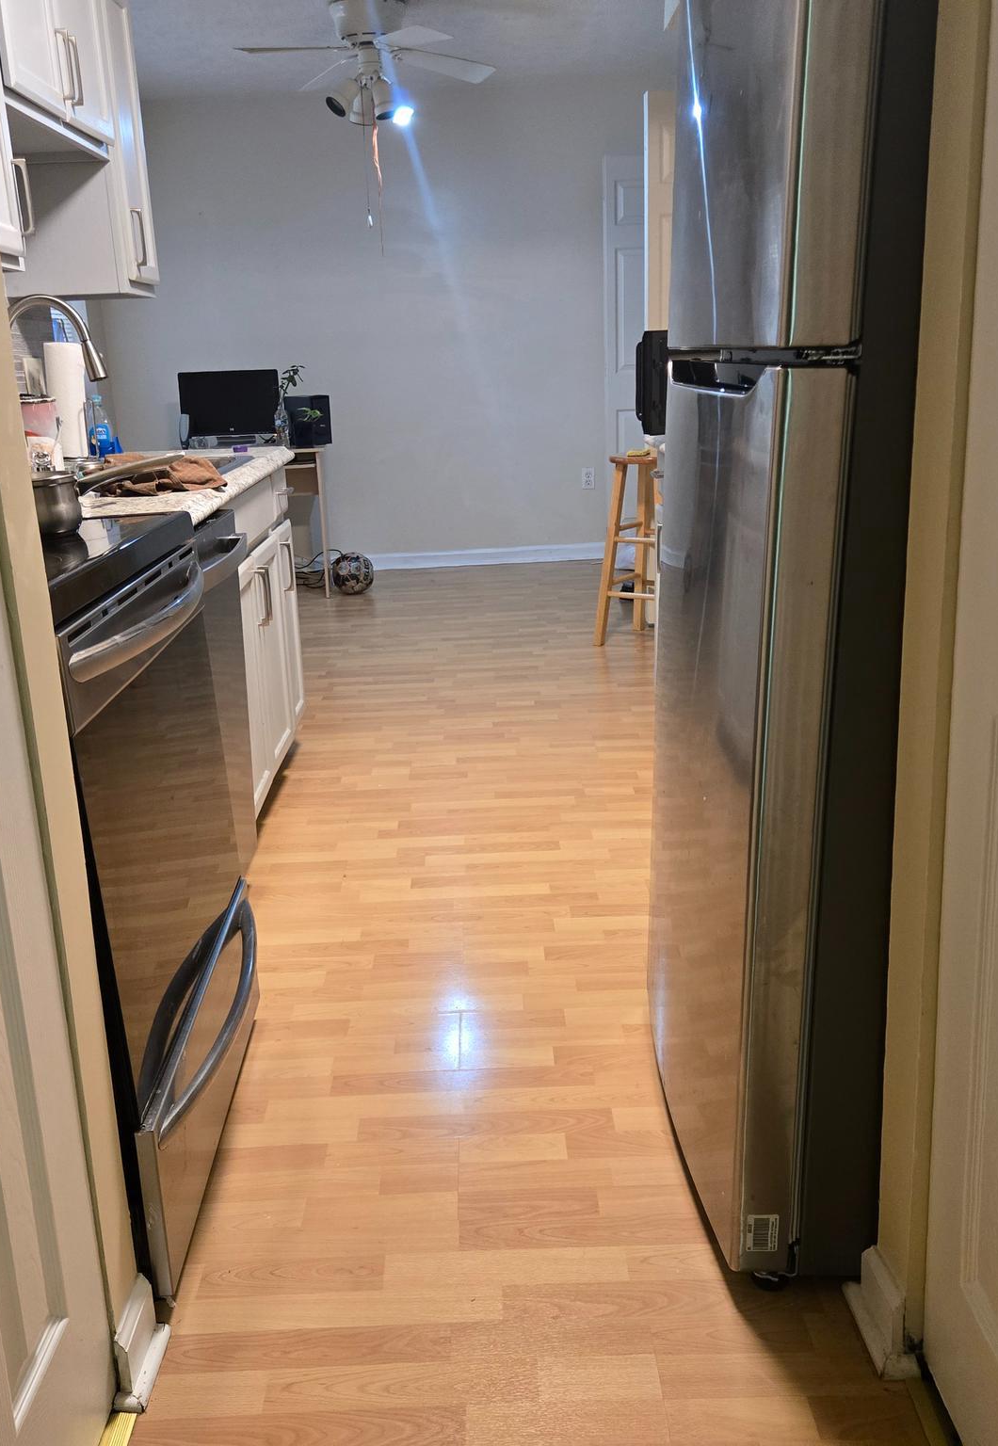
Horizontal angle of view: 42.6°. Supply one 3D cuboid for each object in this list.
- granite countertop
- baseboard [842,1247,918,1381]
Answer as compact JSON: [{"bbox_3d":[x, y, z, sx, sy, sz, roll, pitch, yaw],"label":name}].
[{"bbox_3d":[-0.896,-0.551,3.007,0.640,0.040,1.620,-3,16,-2],"label":"granite countertop"},{"bbox_3d":[0.457,0.696,1.536,0.037,0.082,0.150,-3,16,-2],"label":"baseboard"}]

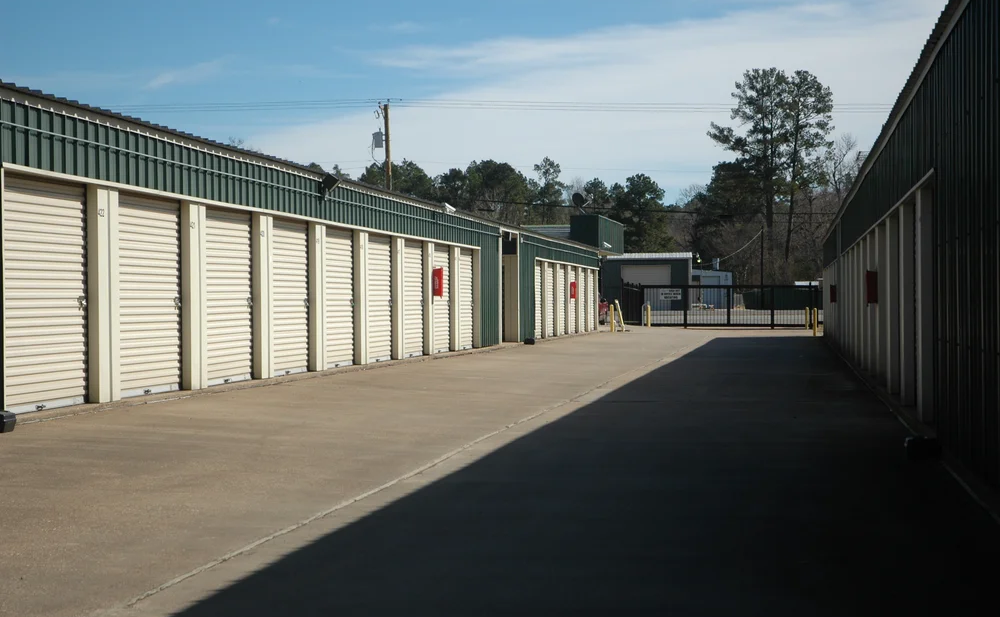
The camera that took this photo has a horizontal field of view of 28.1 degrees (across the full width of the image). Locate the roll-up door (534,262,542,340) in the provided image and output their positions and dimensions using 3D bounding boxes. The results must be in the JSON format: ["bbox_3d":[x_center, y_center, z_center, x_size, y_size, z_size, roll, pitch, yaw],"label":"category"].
[{"bbox_3d":[0.967,-0.226,54.665,0.100,2.134,2.440,-1,0,8],"label":"roll-up door"}]

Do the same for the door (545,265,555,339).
[{"bbox_3d":[1.403,-0.235,57.681,0.100,2.134,2.440,-1,0,8],"label":"door"}]

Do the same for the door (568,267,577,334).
[{"bbox_3d":[2.274,-0.253,63.715,0.100,2.134,2.440,-1,0,8],"label":"door"}]

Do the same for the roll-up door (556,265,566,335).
[{"bbox_3d":[1.838,-0.244,60.698,0.100,2.134,2.440,-1,0,8],"label":"roll-up door"}]

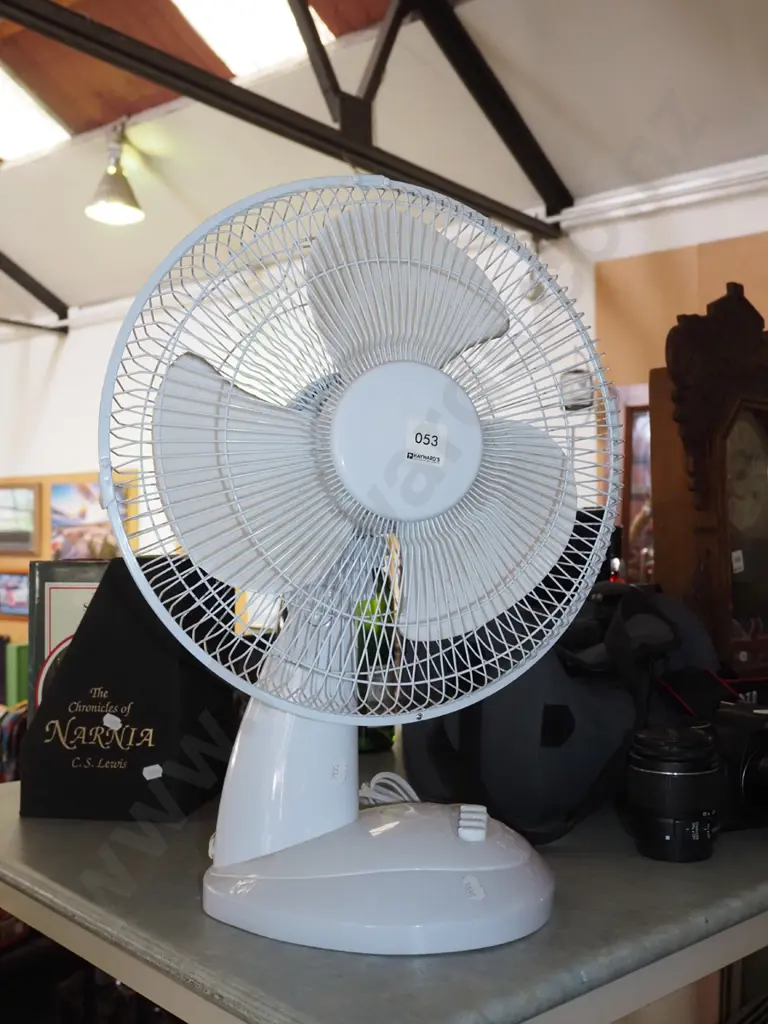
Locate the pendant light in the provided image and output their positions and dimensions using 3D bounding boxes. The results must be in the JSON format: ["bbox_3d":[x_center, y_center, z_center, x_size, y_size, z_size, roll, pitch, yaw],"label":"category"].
[{"bbox_3d":[-1.392,-1.743,5.500,0.300,0.480,0.300,-1,0,0],"label":"pendant light"}]

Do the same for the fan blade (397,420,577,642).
[{"bbox_3d":[0.058,0.018,0.642,0.097,0.143,0.033,34,-5,-15],"label":"fan blade"}]

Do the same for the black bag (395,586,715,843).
[{"bbox_3d":[0.150,0.155,0.910,0.275,0.192,0.200,-1,0,7],"label":"black bag"}]

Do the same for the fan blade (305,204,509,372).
[{"bbox_3d":[0.019,-0.129,0.639,0.143,0.097,0.033,4,-6,-30],"label":"fan blade"}]

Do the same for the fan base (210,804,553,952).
[{"bbox_3d":[-0.004,0.219,0.690,0.221,0.066,0.170,-1,0,5],"label":"fan base"}]

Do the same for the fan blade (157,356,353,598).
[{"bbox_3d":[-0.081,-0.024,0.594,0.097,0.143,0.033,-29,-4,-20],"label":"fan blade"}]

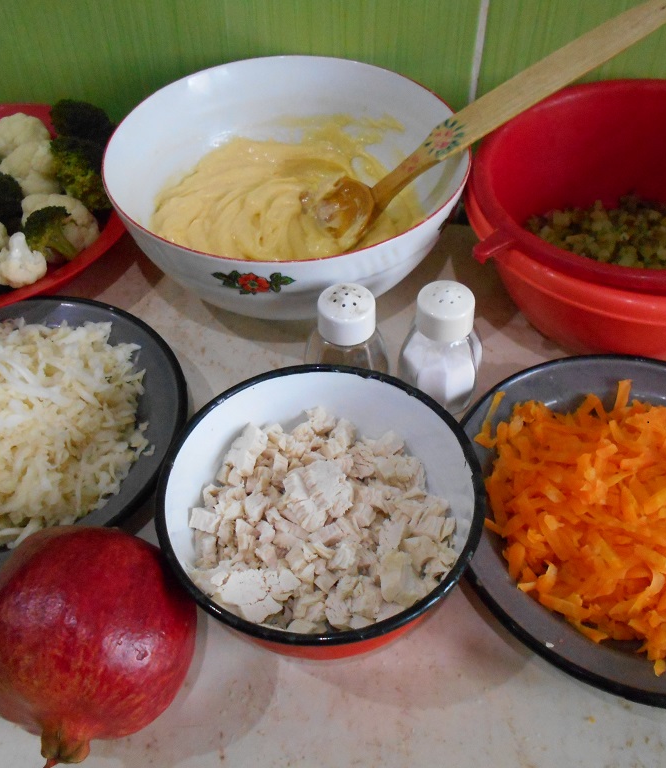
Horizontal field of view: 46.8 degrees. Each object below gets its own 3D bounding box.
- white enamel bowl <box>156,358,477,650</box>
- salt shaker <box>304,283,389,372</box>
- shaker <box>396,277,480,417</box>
[{"bbox_3d":[-0.005,0.069,0.383,0.152,0.067,0.152,-1,49,1],"label":"white enamel bowl"},{"bbox_3d":[0.008,-0.021,0.455,0.050,0.077,0.050,-1,49,1],"label":"salt shaker"},{"bbox_3d":[0.064,-0.022,0.454,0.050,0.077,0.050,-1,49,1],"label":"shaker"}]

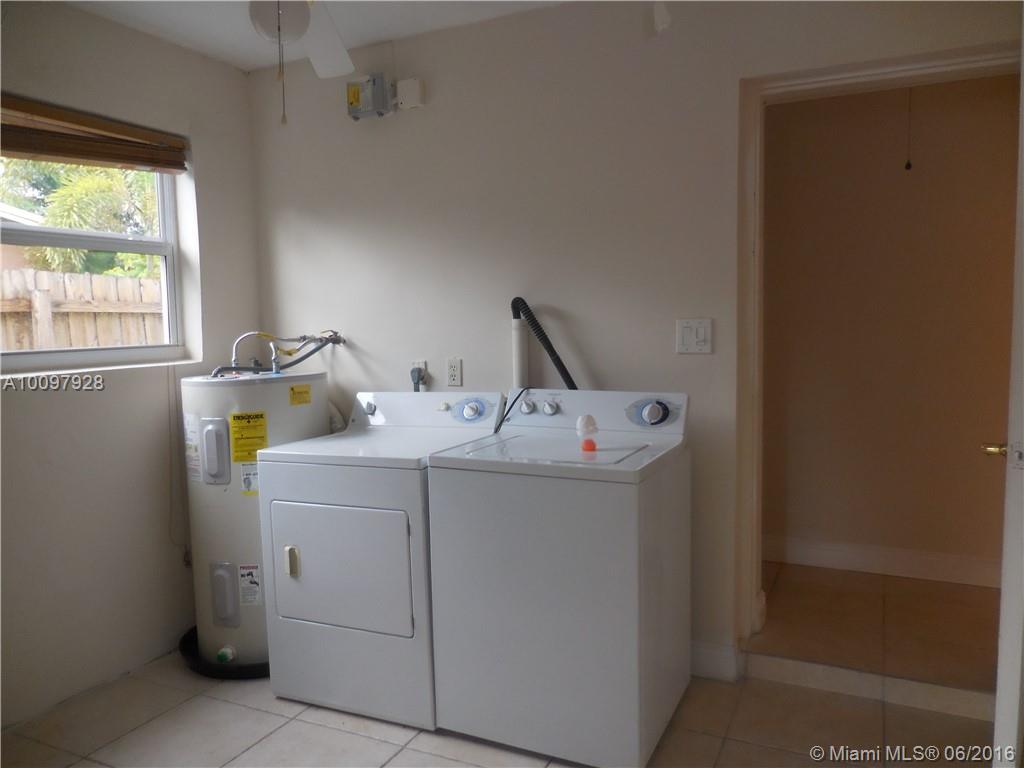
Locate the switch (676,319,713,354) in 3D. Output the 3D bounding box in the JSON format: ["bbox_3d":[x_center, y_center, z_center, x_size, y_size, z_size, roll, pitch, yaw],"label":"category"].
[{"bbox_3d":[0.665,-0.173,2.691,0.120,0.121,0.014,1,5,26],"label":"switch"}]

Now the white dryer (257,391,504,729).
[{"bbox_3d":[-0.433,0.584,2.817,0.686,1.075,0.690,1,5,23],"label":"white dryer"}]

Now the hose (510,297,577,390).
[{"bbox_3d":[0.123,-0.152,2.888,0.268,0.383,0.080,1,5,26],"label":"hose"}]

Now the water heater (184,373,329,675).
[{"bbox_3d":[-1.057,0.527,3.154,0.585,1.130,0.590,0,5,19],"label":"water heater"}]

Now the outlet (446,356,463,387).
[{"bbox_3d":[-0.243,-0.046,3.139,0.071,0.116,0.014,1,5,26],"label":"outlet"}]

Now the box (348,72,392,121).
[{"bbox_3d":[-0.605,-1.219,3.145,0.143,0.133,0.115,1,5,26],"label":"box"}]

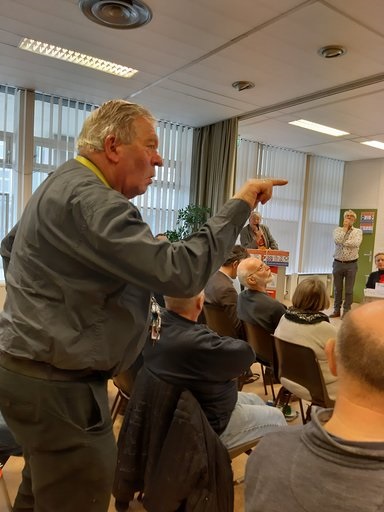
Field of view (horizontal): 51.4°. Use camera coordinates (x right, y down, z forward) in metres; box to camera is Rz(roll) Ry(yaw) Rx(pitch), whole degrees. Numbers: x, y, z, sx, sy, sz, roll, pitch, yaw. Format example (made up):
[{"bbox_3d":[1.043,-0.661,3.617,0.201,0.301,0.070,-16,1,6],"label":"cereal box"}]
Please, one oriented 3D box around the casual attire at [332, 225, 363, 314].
[{"bbox_3d":[2.690,0.246,6.997,0.510,1.500,0.330,7,6,38],"label":"casual attire"}]

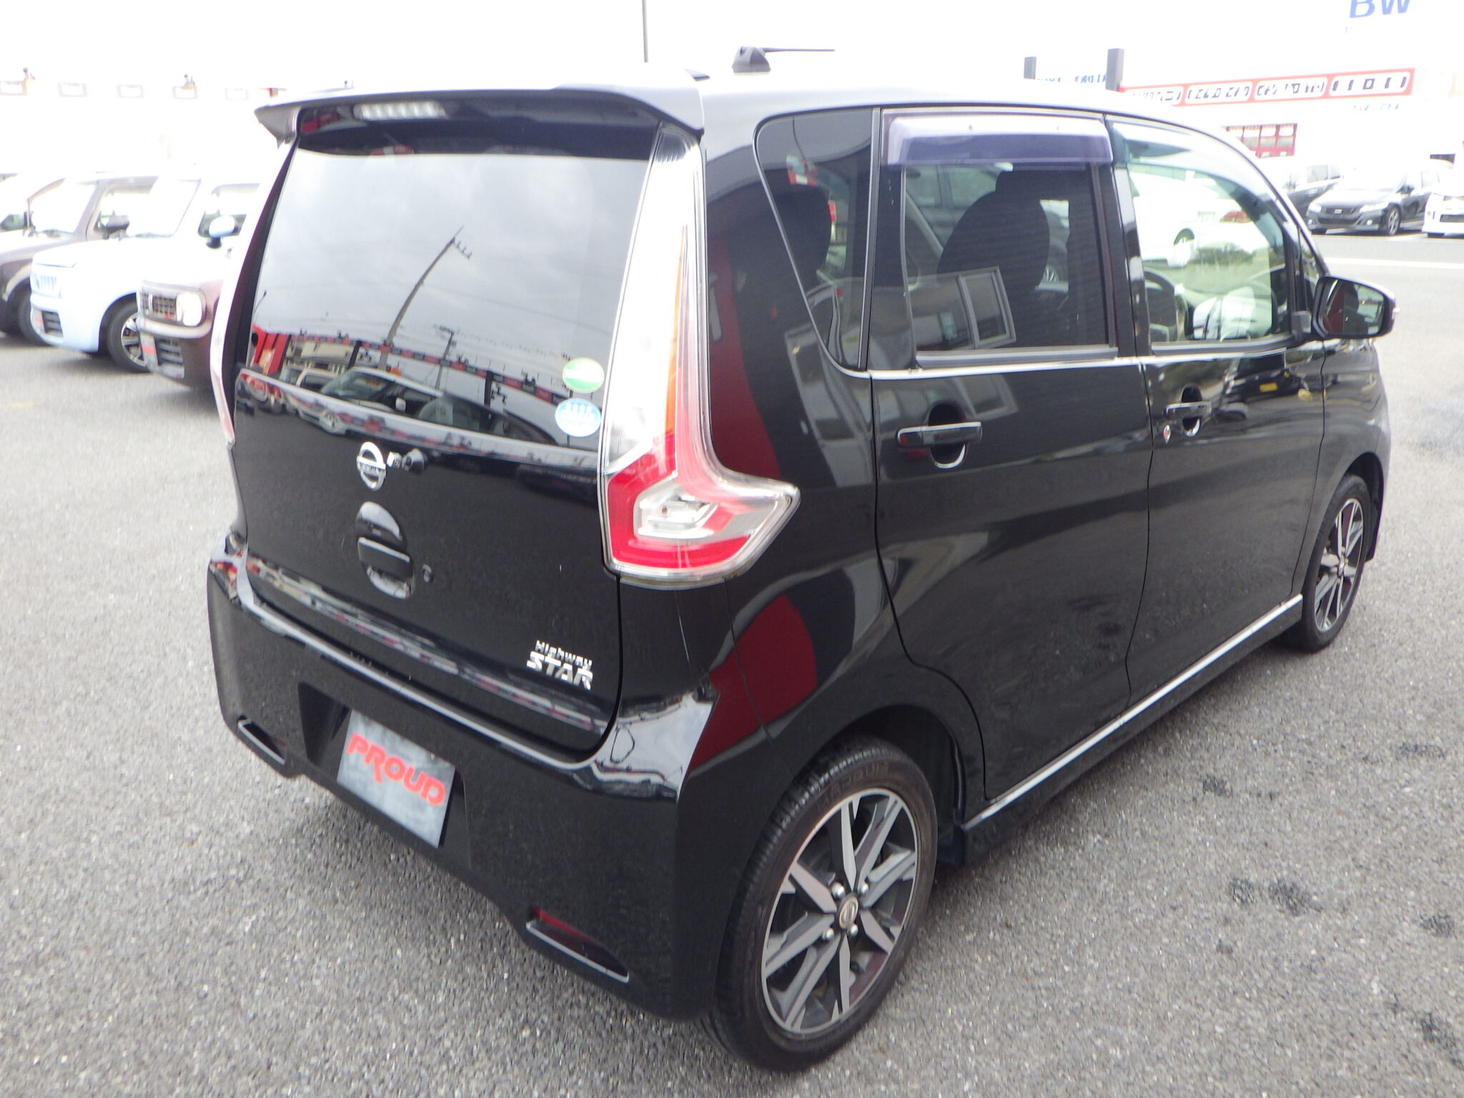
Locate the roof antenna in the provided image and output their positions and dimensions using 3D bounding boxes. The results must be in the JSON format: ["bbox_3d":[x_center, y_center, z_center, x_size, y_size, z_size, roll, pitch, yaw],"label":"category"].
[{"bbox_3d":[0.117,-1.007,2.462,0.045,0.065,0.300,15,23,41],"label":"roof antenna"}]

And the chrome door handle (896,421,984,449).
[{"bbox_3d":[0.319,-0.175,1.822,0.047,0.036,0.220,16,18,41],"label":"chrome door handle"}]

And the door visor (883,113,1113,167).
[{"bbox_3d":[0.460,-0.677,1.960,0.055,0.085,0.720,15,23,41],"label":"door visor"}]

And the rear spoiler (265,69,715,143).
[{"bbox_3d":[-0.474,-0.702,1.899,1.200,0.110,0.210,15,23,41],"label":"rear spoiler"}]

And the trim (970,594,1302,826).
[{"bbox_3d":[1.018,0.313,2.765,0.030,0.032,1.720,15,23,41],"label":"trim"}]

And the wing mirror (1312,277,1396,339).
[{"bbox_3d":[1.478,-0.573,2.813,0.178,0.142,0.105,16,23,41],"label":"wing mirror"}]

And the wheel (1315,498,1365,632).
[{"bbox_3d":[1.806,0.040,3.650,0.130,0.410,0.410,15,23,41],"label":"wheel"}]

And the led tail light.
[{"bbox_3d":[-0.053,-0.249,1.565,0.205,0.590,0.235,16,23,41],"label":"led tail light"}]

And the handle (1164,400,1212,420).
[{"bbox_3d":[0.964,-0.292,2.501,0.047,0.036,0.220,16,18,41],"label":"handle"}]

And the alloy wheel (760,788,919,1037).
[{"bbox_3d":[0.137,0.572,1.958,0.140,0.415,0.415,16,23,41],"label":"alloy wheel"}]

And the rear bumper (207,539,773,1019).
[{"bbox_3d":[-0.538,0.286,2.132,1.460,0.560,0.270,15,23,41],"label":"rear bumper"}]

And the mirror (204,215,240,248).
[{"bbox_3d":[-3.880,-2.424,9.028,0.240,0.245,0.140,15,23,41],"label":"mirror"}]

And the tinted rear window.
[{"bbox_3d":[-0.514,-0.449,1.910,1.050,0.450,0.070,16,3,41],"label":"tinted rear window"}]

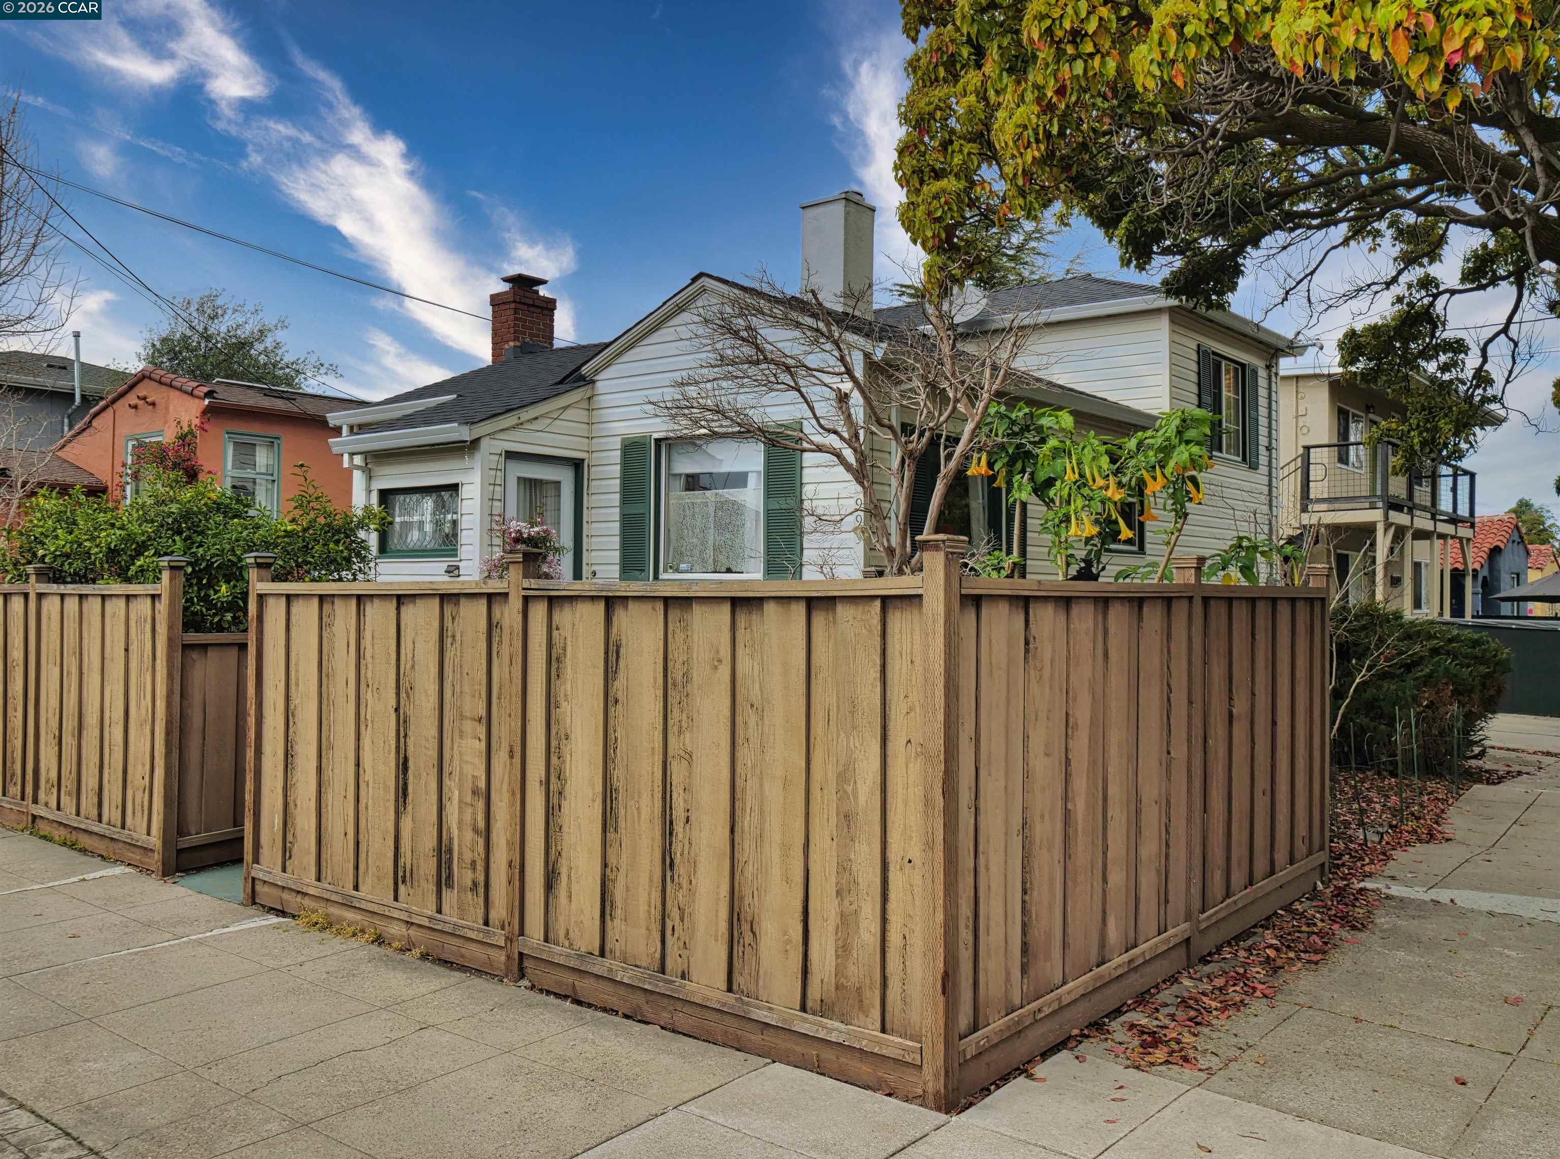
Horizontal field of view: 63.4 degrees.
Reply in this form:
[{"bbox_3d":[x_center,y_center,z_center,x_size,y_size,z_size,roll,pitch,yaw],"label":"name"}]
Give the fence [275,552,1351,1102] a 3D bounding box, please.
[{"bbox_3d":[0.188,0.813,6.895,4.269,1.806,4.236,0,-1,40],"label":"fence"}]

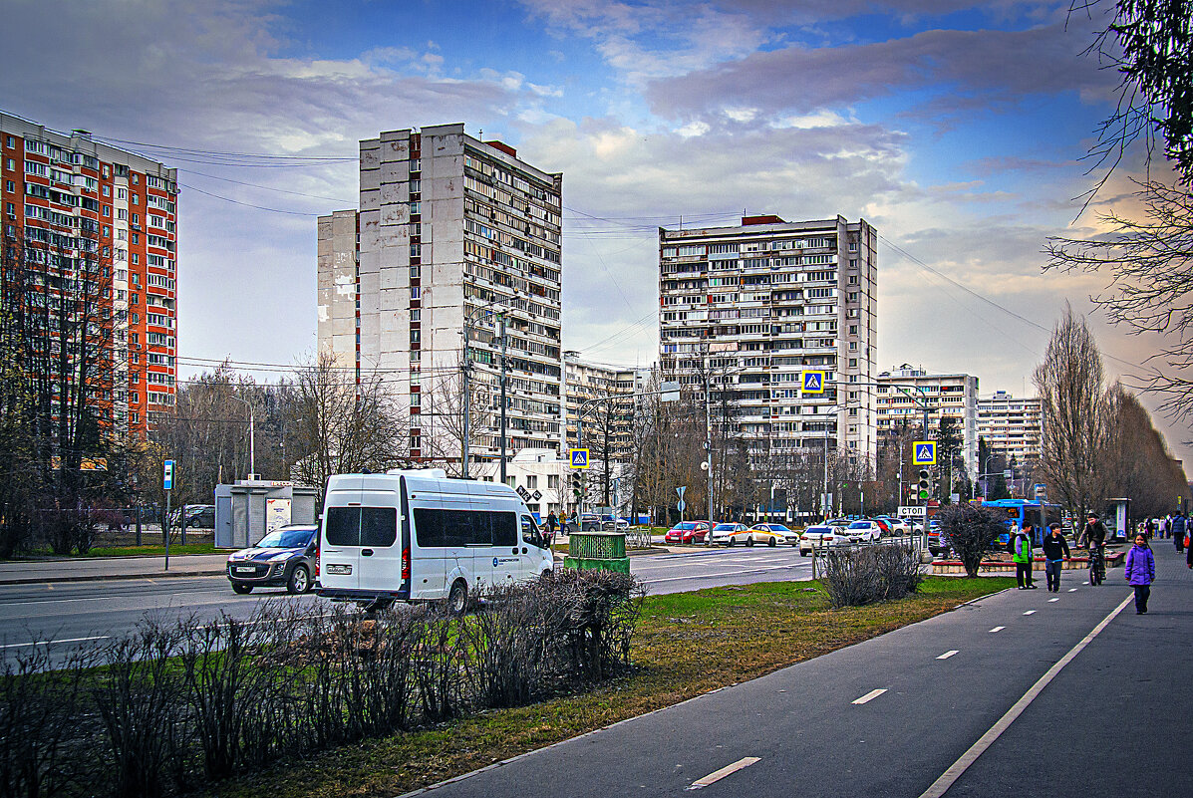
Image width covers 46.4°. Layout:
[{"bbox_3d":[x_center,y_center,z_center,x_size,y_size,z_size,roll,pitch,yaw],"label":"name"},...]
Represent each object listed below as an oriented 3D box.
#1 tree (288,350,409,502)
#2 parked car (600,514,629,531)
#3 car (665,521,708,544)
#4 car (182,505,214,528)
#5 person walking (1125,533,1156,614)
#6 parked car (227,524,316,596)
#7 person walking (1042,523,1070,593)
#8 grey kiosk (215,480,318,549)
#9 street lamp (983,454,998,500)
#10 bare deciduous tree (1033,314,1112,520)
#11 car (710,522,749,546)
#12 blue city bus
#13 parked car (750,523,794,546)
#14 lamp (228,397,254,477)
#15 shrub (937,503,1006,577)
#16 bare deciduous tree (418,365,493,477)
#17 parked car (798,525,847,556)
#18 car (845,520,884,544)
[{"bbox_3d":[-12.430,2.250,70.067,6.200,9.600,6.000,1,-5,-10],"label":"tree"},{"bbox_3d":[0.300,9.869,109.000,4.550,1.650,1.840,-3,-5,38],"label":"parked car"},{"bbox_3d":[5.950,8.644,90.000,1.740,1.500,4.400,-2,-4,27],"label":"car"},{"bbox_3d":[-29.200,8.858,104.500,1.820,1.650,4.500,-3,-5,40],"label":"car"},{"bbox_3d":[9.295,2.984,23.800,0.480,1.370,0.320,-1,-4,14],"label":"person walking"},{"bbox_3d":[-7.420,4.075,35.750,1.830,1.690,4.600,-2,-4,24],"label":"parked car"},{"bbox_3d":[10.145,3.510,30.800,0.560,1.500,0.340,-1,-4,13],"label":"person walking"},{"bbox_3d":[-14.200,4.980,60.200,2.100,2.850,4.150,-3,-5,31],"label":"grey kiosk"},{"bbox_3d":[57.381,13.719,202.572,1.900,11.200,0.900,-2,-5,24],"label":"street lamp"},{"bbox_3d":[27.012,1.482,79.167,4.500,13.700,4.500,-2,-5,19],"label":"bare deciduous tree"},{"bbox_3d":[8.554,8.767,89.578,1.740,1.480,4.420,-2,-5,25],"label":"car"},{"bbox_3d":[26.720,7.825,86.702,2.550,3.000,12.000,-3,-6,28],"label":"blue city bus"},{"bbox_3d":[11.470,8.767,89.578,1.750,1.480,4.420,2,-5,-19],"label":"parked car"},{"bbox_3d":[-22.405,4.002,87.983,1.800,8.400,0.300,-1,-5,14],"label":"lamp"},{"bbox_3d":[10.277,3.875,38.108,1.950,2.050,1.900,-1,-5,15],"label":"shrub"},{"bbox_3d":[-7.265,2.771,72.029,4.000,9.500,4.000,0,-5,-6],"label":"bare deciduous tree"},{"bbox_3d":[11.163,6.952,67.853,1.760,1.490,4.410,-2,-5,21],"label":"parked car"},{"bbox_3d":[18.500,9.212,97.000,1.820,1.630,4.450,-2,-4,25],"label":"car"}]

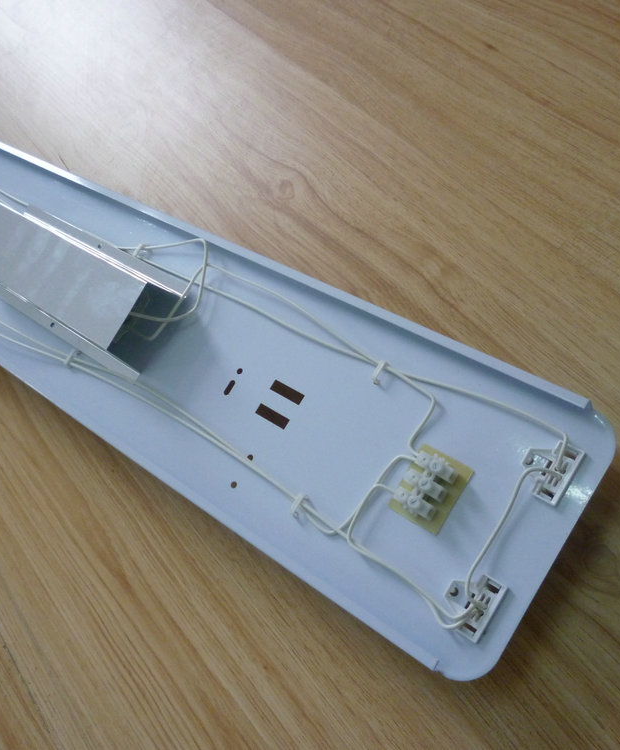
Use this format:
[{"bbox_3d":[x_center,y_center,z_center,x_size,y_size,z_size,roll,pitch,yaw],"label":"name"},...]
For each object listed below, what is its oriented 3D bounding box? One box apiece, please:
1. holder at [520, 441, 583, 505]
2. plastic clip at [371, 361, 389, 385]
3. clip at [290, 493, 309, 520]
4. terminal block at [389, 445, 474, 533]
[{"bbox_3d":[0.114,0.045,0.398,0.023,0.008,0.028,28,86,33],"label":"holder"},{"bbox_3d":[0.039,-0.001,0.453,0.003,0.006,0.012,28,86,33],"label":"plastic clip"},{"bbox_3d":[-0.005,0.070,0.450,0.003,0.006,0.011,28,86,33],"label":"clip"},{"bbox_3d":[0.058,0.055,0.414,0.030,0.017,0.036,28,86,33],"label":"terminal block"}]

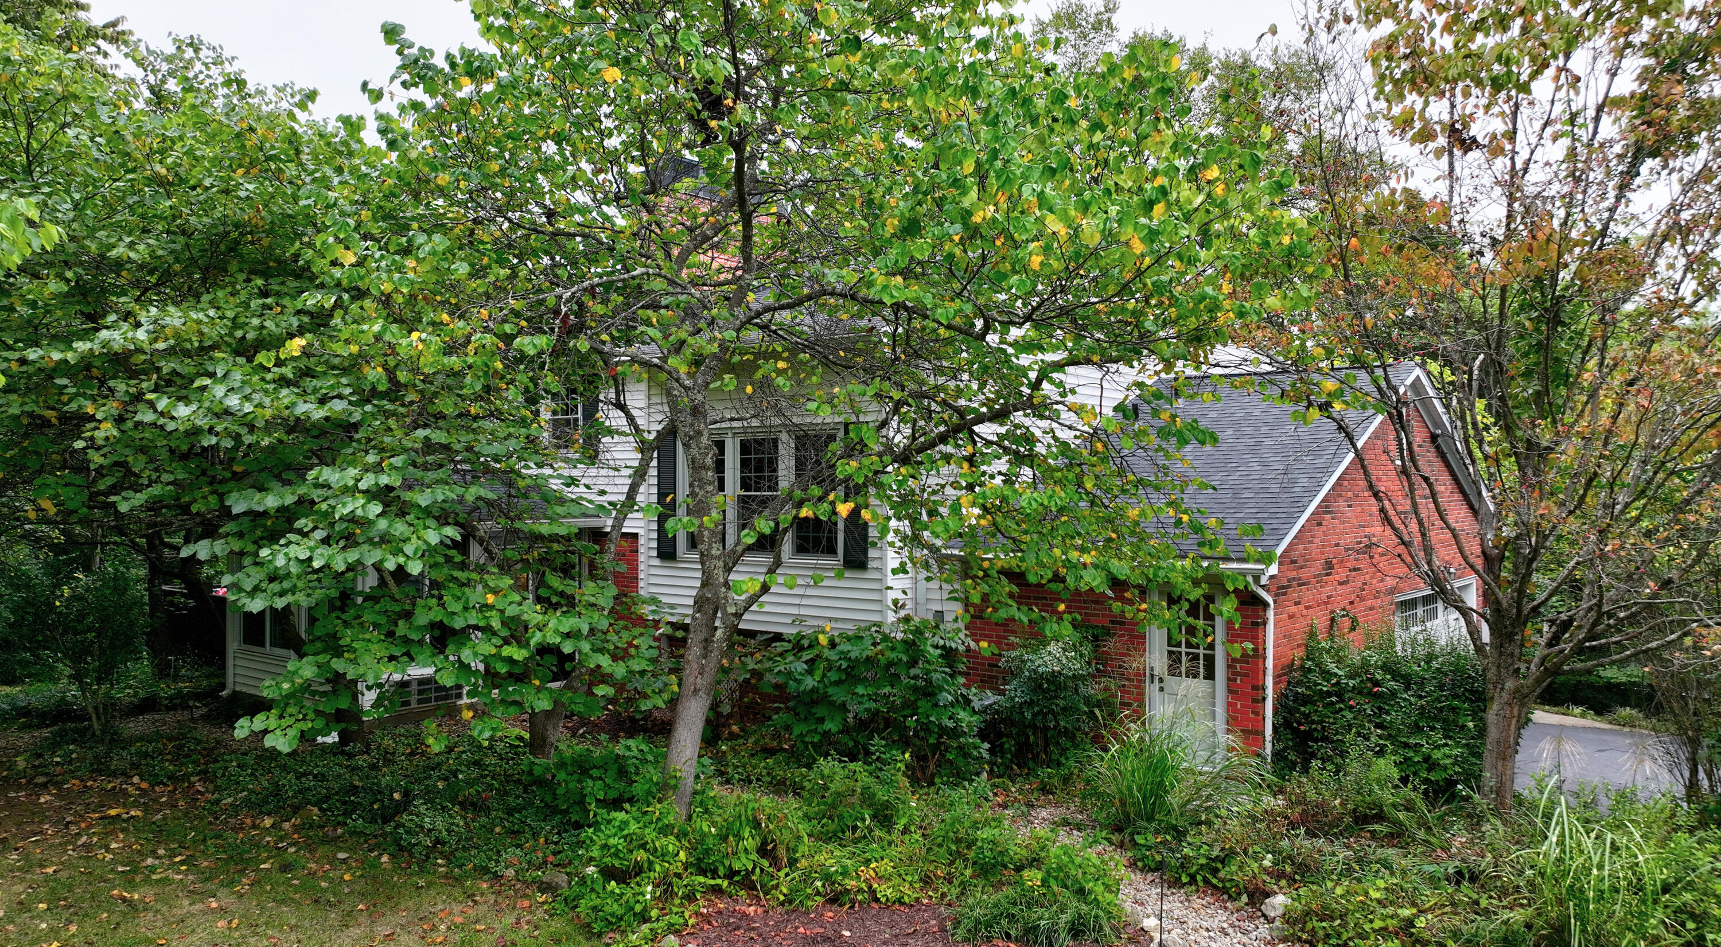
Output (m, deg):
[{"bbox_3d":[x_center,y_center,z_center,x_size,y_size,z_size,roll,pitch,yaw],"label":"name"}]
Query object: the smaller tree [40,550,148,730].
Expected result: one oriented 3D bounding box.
[{"bbox_3d":[-10.000,2.230,15.600,1.250,2.350,1.250,0,0,-33],"label":"smaller tree"}]

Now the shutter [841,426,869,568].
[{"bbox_3d":[-0.051,0.276,14.500,0.375,1.780,0.045,-1,-1,39],"label":"shutter"}]

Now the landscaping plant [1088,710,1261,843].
[{"bbox_3d":[3.027,2.833,11.559,1.550,1.100,1.350,0,-1,14],"label":"landscaping plant"}]

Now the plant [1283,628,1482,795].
[{"bbox_3d":[5.794,2.606,13.313,1.600,1.600,2.000,-1,-1,39],"label":"plant"}]

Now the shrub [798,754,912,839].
[{"bbox_3d":[-0.052,3.068,11.505,1.080,0.640,0.920,0,-1,0],"label":"shrub"}]

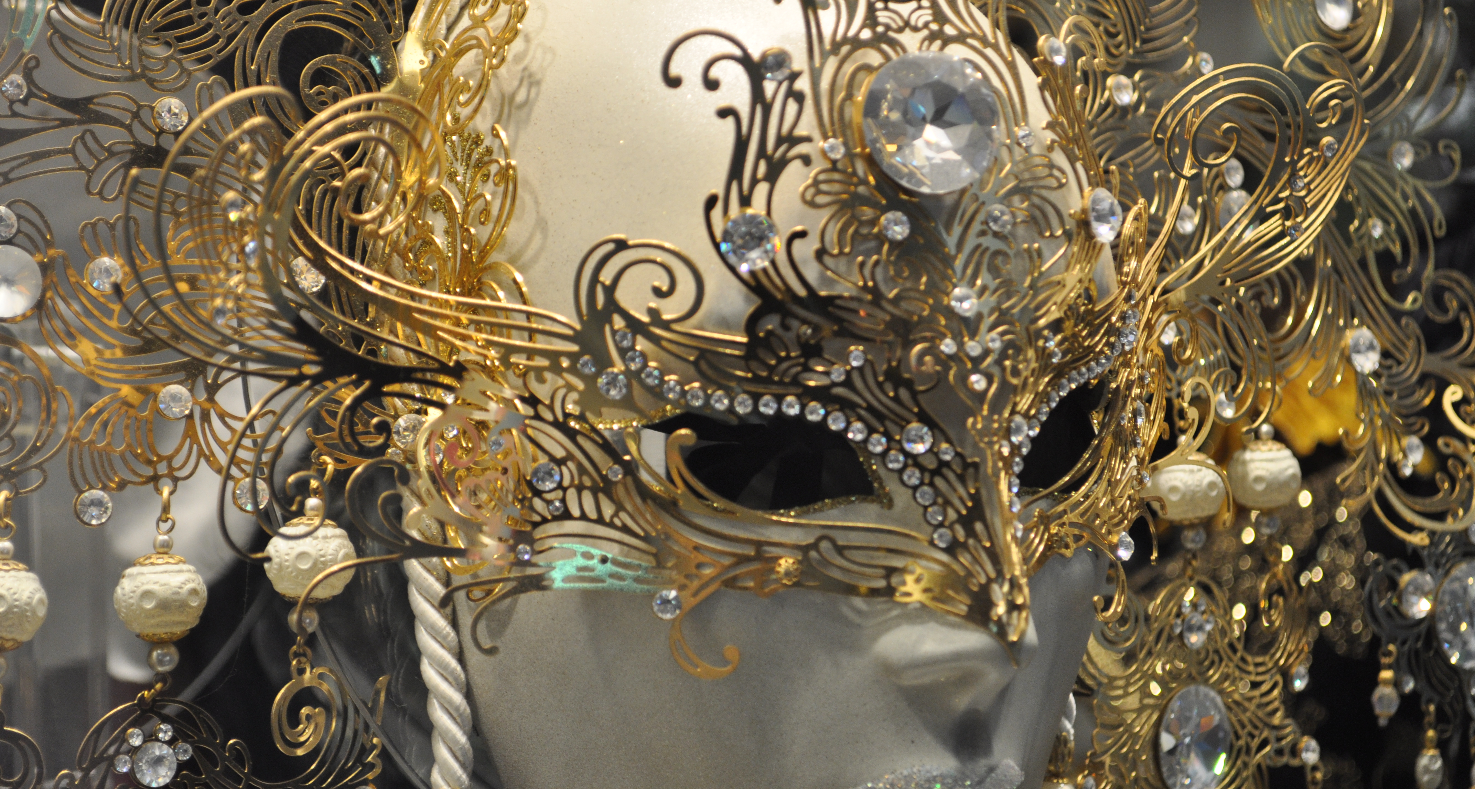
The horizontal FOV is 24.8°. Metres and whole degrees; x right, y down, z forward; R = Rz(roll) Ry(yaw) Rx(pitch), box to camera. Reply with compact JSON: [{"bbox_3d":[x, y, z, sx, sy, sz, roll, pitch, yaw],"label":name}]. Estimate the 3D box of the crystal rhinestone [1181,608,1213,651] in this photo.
[{"bbox_3d":[0.118,0.060,0.860,0.010,0.010,0.004,-4,2,-41],"label":"crystal rhinestone"}]

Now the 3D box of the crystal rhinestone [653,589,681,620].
[{"bbox_3d":[-0.014,0.042,0.675,0.006,0.006,0.003,0,0,-6],"label":"crystal rhinestone"}]

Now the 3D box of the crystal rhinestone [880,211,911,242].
[{"bbox_3d":[0.031,-0.034,0.669,0.006,0.006,0.003,-1,2,-19],"label":"crystal rhinestone"}]

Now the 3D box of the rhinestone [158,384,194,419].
[{"bbox_3d":[-0.118,0.001,0.703,0.007,0.007,0.004,-1,-4,-19],"label":"rhinestone"}]

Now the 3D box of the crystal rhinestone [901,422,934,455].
[{"bbox_3d":[0.036,0.009,0.670,0.006,0.006,0.003,-1,2,-10],"label":"crystal rhinestone"}]

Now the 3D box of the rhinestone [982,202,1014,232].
[{"bbox_3d":[0.051,-0.035,0.662,0.006,0.006,0.003,0,-6,-31],"label":"rhinestone"}]

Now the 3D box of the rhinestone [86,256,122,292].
[{"bbox_3d":[-0.132,-0.025,0.700,0.007,0.007,0.004,-1,-3,-19],"label":"rhinestone"}]

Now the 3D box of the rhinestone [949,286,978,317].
[{"bbox_3d":[0.044,-0.018,0.654,0.006,0.006,0.003,0,-2,-28],"label":"rhinestone"}]

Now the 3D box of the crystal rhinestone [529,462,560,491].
[{"bbox_3d":[-0.041,0.017,0.710,0.006,0.006,0.003,2,-5,3],"label":"crystal rhinestone"}]

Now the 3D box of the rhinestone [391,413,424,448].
[{"bbox_3d":[-0.073,0.008,0.745,0.007,0.007,0.003,3,-3,7],"label":"rhinestone"}]

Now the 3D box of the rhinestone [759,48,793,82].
[{"bbox_3d":[0.008,-0.065,0.665,0.007,0.007,0.003,0,12,-7],"label":"rhinestone"}]

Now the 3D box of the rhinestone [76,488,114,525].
[{"bbox_3d":[-0.138,0.024,0.722,0.008,0.008,0.004,-2,-1,-25],"label":"rhinestone"}]

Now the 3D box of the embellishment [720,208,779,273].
[{"bbox_3d":[0.003,-0.030,0.660,0.012,0.012,0.006,0,8,-7],"label":"embellishment"}]

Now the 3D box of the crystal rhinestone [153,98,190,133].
[{"bbox_3d":[-0.119,-0.058,0.703,0.007,0.007,0.004,-1,0,-19],"label":"crystal rhinestone"}]

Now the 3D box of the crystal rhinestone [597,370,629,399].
[{"bbox_3d":[-0.025,-0.002,0.673,0.006,0.006,0.003,0,2,0],"label":"crystal rhinestone"}]

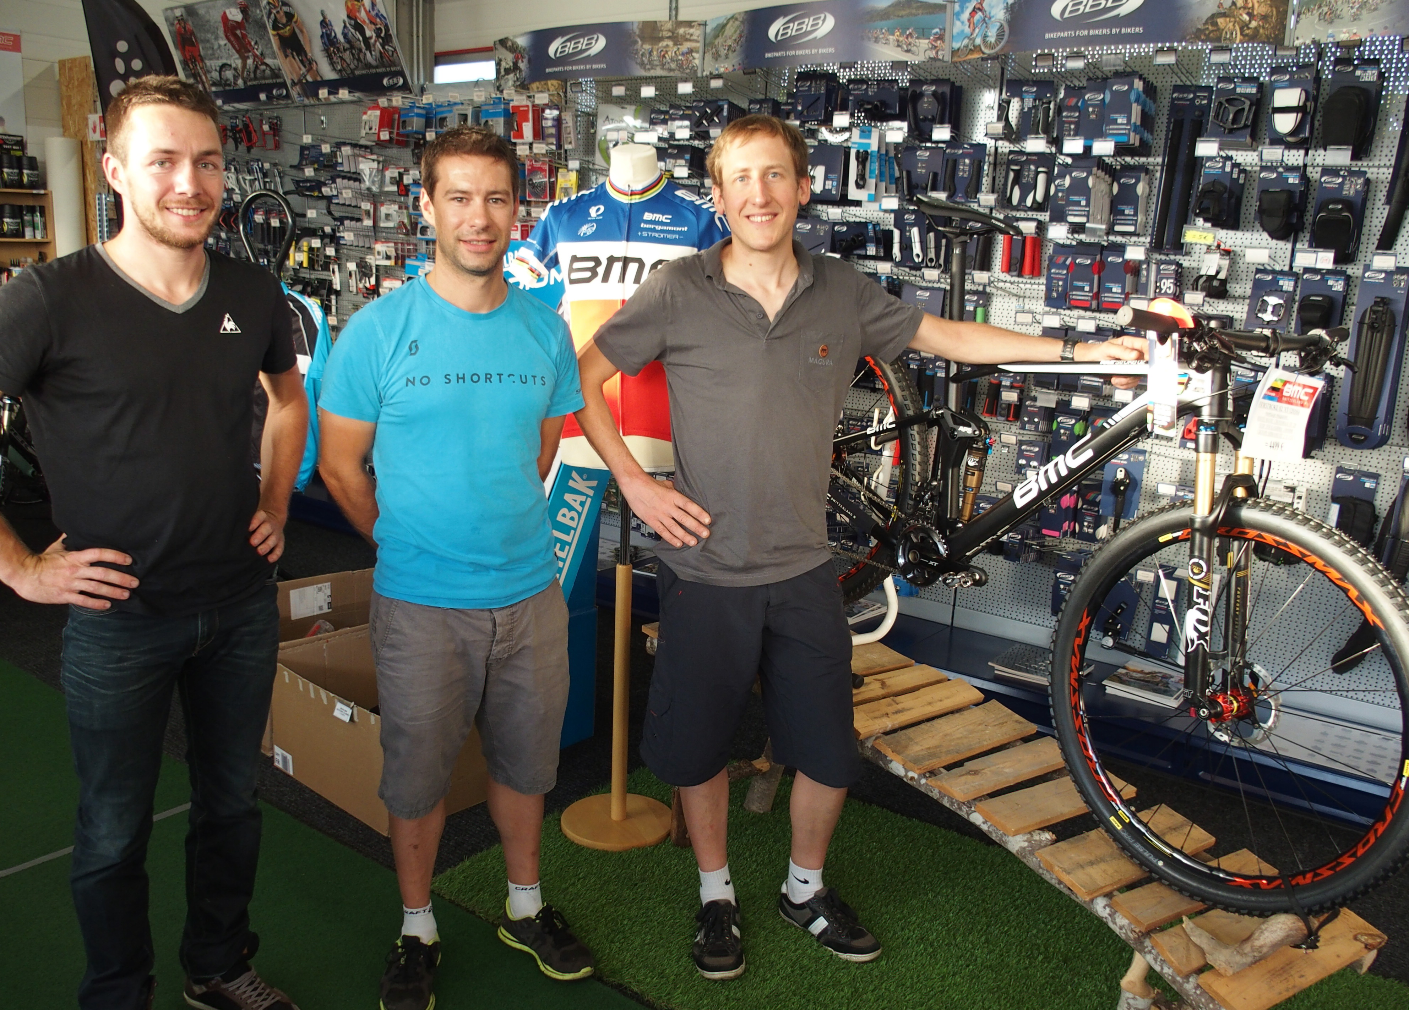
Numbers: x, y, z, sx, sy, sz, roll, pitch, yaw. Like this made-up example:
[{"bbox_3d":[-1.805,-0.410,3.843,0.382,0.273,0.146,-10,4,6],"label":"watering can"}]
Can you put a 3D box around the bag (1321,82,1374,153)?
[{"bbox_3d":[1.812,-1.090,3.211,0.115,0.180,0.090,11,16,33],"label":"bag"}]

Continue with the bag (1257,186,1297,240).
[{"bbox_3d":[1.682,-0.853,3.351,0.095,0.145,0.080,11,16,33],"label":"bag"}]

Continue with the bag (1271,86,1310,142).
[{"bbox_3d":[1.692,-1.133,3.299,0.085,0.140,0.070,11,16,33],"label":"bag"}]

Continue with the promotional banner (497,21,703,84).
[{"bbox_3d":[-0.461,-1.772,4.446,0.980,0.195,0.130,11,16,33],"label":"promotional banner"}]

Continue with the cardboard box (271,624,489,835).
[{"bbox_3d":[-0.917,0.637,3.345,0.590,0.345,0.400,14,18,41],"label":"cardboard box"}]

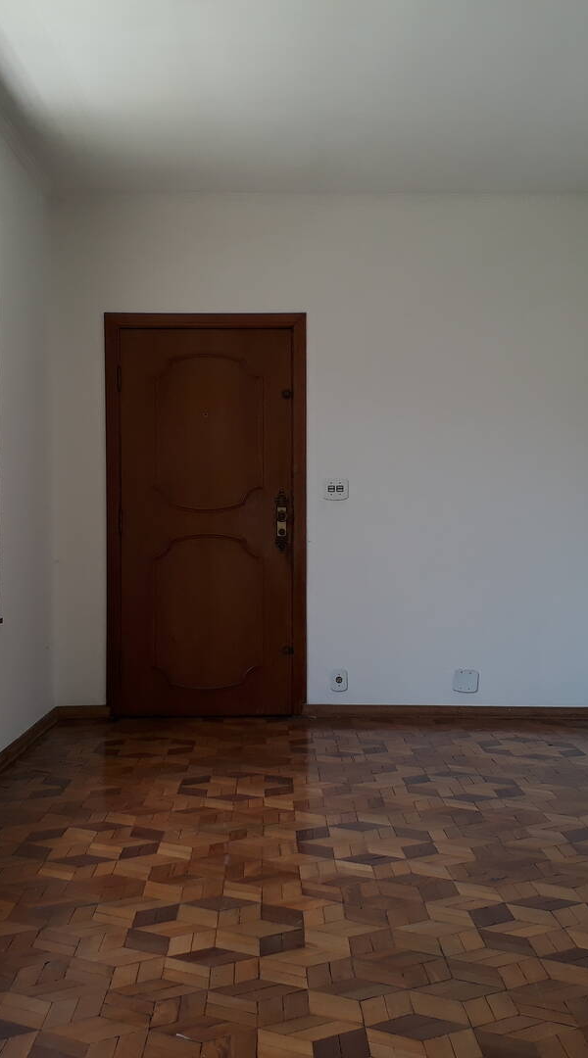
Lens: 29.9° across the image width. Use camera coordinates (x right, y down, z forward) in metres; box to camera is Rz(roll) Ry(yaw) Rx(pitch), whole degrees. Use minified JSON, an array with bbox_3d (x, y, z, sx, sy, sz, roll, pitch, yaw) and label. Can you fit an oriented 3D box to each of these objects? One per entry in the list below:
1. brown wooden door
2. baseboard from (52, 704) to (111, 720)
[{"bbox_3d":[-0.471,-0.072,5.870,1.075,2.150,0.130,0,0,-1],"label":"brown wooden door"},{"bbox_3d":[-1.125,0.971,5.820,0.300,0.076,0.022,0,0,-1],"label":"baseboard"}]

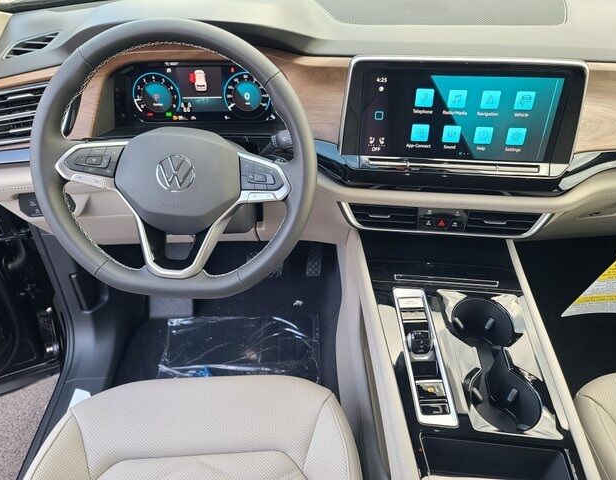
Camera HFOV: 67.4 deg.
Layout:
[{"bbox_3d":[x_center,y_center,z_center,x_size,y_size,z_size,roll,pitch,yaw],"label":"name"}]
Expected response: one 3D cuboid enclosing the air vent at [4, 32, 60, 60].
[{"bbox_3d":[-0.499,-0.347,0.840,0.115,0.025,0.036,-32,82,-12],"label":"air vent"}]

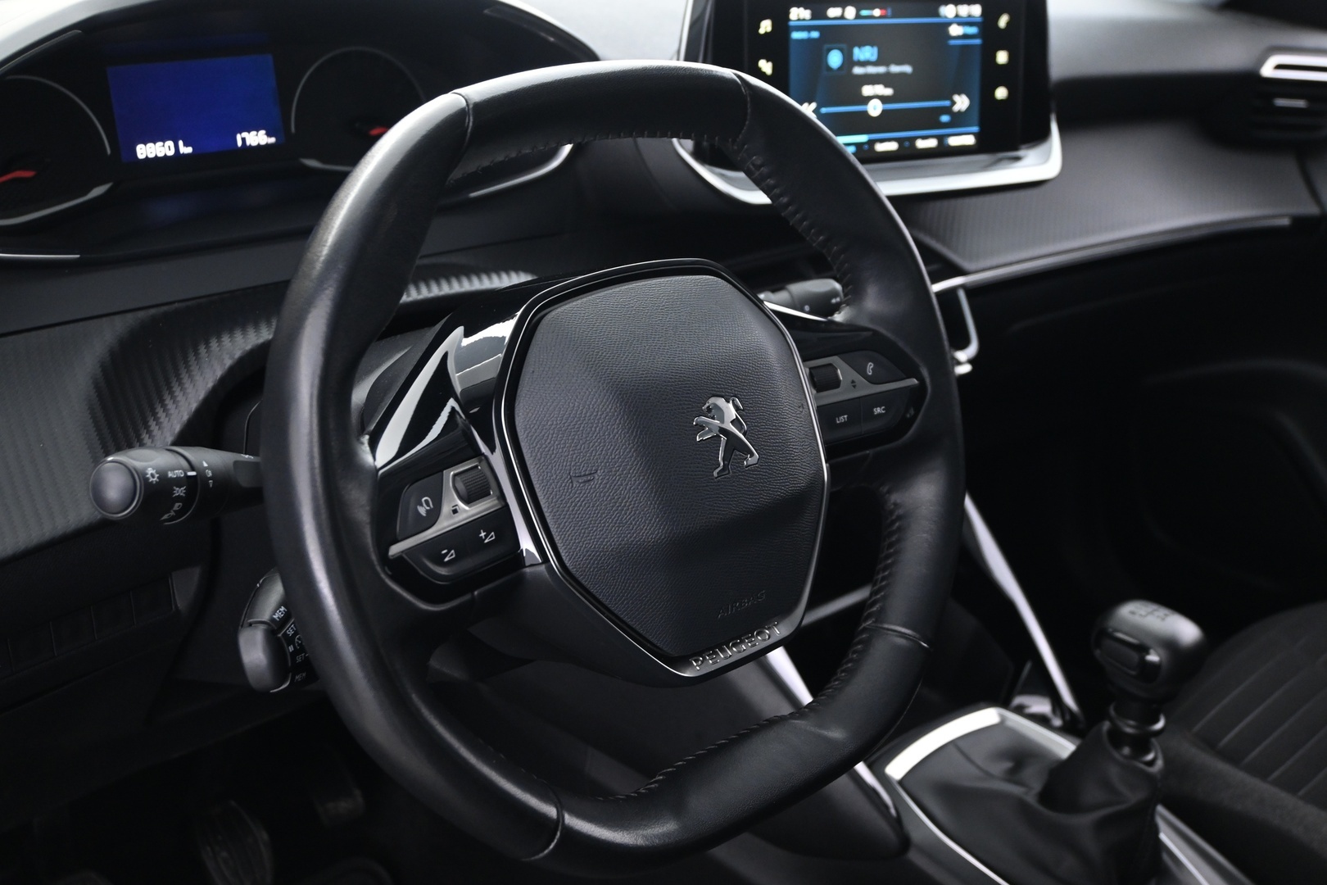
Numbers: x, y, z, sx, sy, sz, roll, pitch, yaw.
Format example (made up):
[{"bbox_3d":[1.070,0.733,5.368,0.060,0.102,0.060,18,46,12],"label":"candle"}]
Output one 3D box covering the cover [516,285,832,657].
[{"bbox_3d":[0.014,0.009,0.623,0.150,0.158,0.045,-17,7,-36],"label":"cover"}]

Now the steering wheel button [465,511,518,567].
[{"bbox_3d":[-0.068,0.038,0.580,0.008,0.019,0.026,-18,1,43],"label":"steering wheel button"}]

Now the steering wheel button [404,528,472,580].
[{"bbox_3d":[-0.085,0.045,0.560,0.008,0.019,0.030,-18,1,43],"label":"steering wheel button"}]

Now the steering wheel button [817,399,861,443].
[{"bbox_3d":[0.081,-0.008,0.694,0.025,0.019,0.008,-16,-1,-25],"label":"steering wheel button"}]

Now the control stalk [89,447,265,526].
[{"bbox_3d":[-0.173,0.015,0.627,0.031,0.031,0.125,-13,-6,41],"label":"control stalk"}]

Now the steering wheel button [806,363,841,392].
[{"bbox_3d":[0.075,-0.030,0.692,0.015,0.013,0.008,-16,-1,-25],"label":"steering wheel button"}]

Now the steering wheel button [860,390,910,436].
[{"bbox_3d":[0.105,-0.015,0.705,0.029,0.019,0.008,-16,-1,-25],"label":"steering wheel button"}]

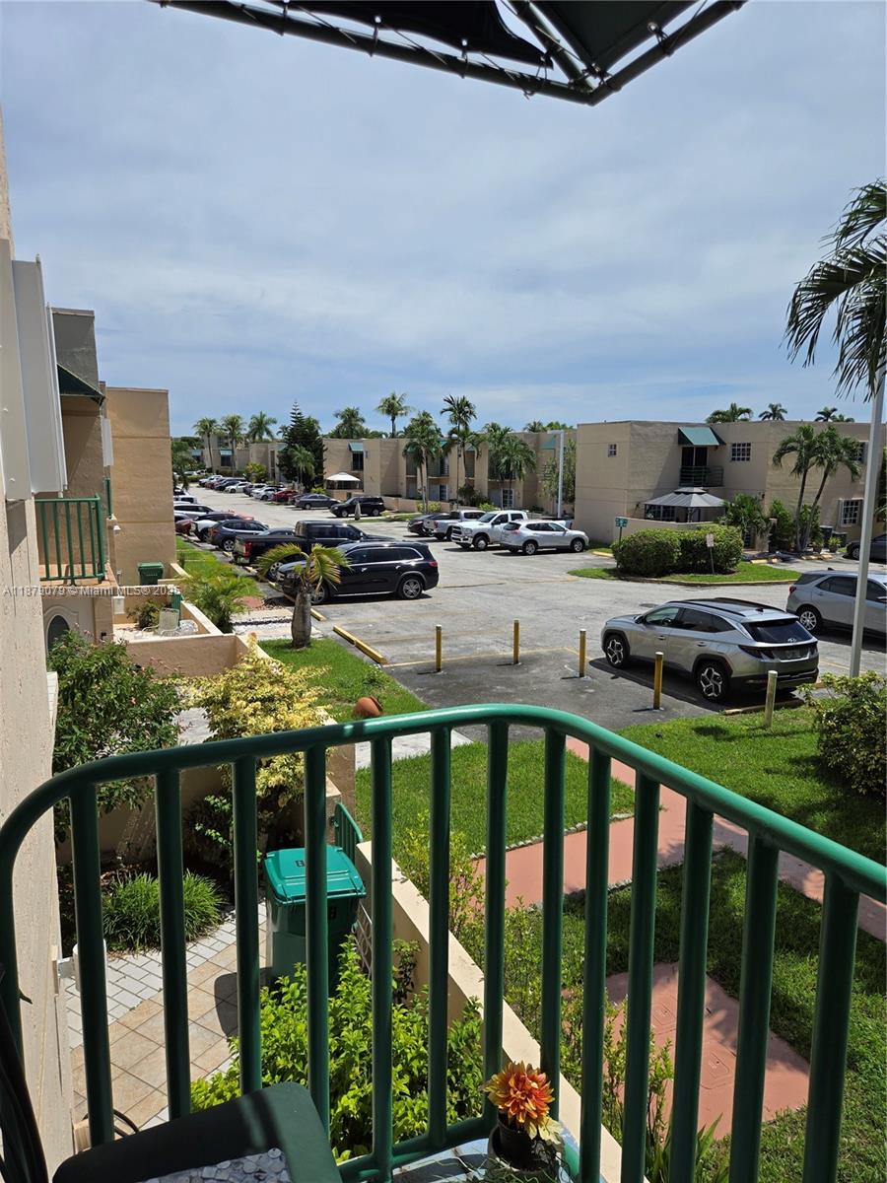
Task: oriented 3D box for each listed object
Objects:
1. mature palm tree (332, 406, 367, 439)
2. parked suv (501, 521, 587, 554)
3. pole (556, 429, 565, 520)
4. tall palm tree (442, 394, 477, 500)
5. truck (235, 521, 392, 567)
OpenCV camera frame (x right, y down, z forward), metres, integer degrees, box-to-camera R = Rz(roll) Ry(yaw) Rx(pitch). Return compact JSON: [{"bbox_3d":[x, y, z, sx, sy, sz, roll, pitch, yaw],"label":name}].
[{"bbox_3d":[-13.953,-21.091,116.118,4.700,12.128,4.600,-1,10,-7],"label":"mature palm tree"},{"bbox_3d":[5.031,-2.811,38.798,4.660,1.690,1.840,-4,10,-25],"label":"parked suv"},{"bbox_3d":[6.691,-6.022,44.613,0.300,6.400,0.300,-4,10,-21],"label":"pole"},{"bbox_3d":[1.498,-12.709,71.888,3.400,10.274,3.300,0,9,1],"label":"tall palm tree"},{"bbox_3d":[-5.081,-1.660,31.543,6.050,2.000,2.040,-3,10,-20],"label":"truck"}]

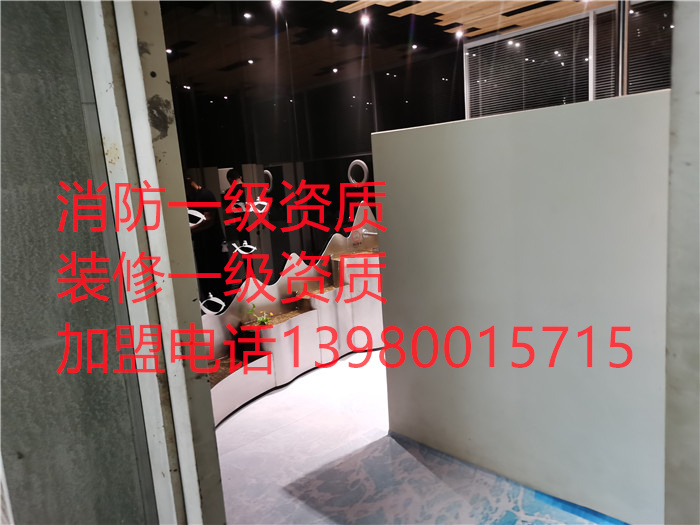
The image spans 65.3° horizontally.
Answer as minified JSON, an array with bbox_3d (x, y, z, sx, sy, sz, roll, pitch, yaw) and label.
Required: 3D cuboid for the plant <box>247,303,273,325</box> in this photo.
[{"bbox_3d":[-0.693,0.390,4.180,0.195,0.165,0.150,-6,9,-10],"label":"plant"}]

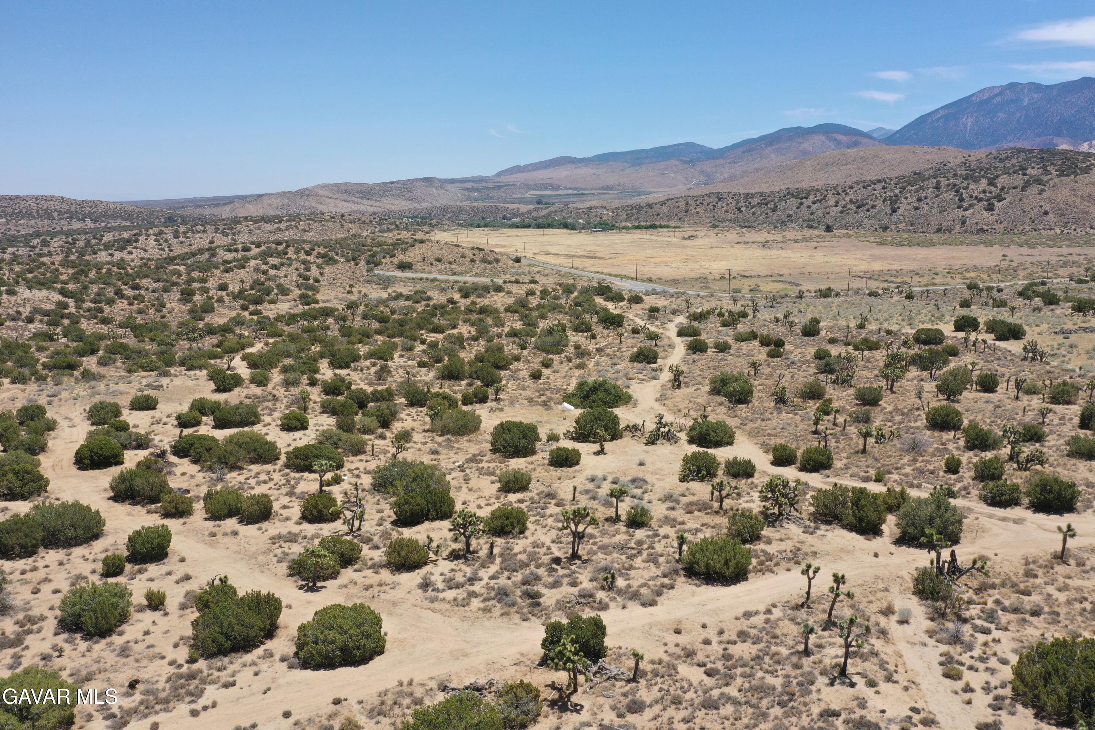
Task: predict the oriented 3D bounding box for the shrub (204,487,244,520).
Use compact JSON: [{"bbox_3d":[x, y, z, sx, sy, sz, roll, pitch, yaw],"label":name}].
[{"bbox_3d":[-27.670,11.880,72.970,3.290,2.930,2.960,-5,12,-21],"label":"shrub"}]

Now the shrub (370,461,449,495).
[{"bbox_3d":[-12.485,10.263,77.785,7.010,2.650,5.260,-2,11,-9],"label":"shrub"}]

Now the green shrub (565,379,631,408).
[{"bbox_3d":[6.523,3.483,111.116,8.900,3.010,6.680,1,11,3],"label":"green shrub"}]

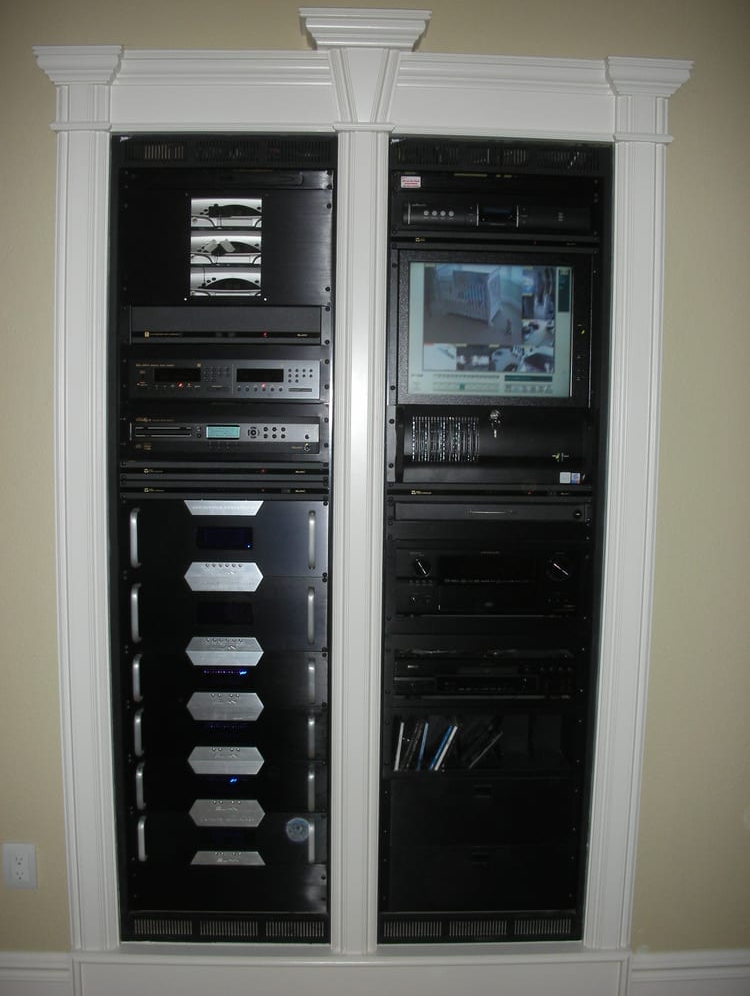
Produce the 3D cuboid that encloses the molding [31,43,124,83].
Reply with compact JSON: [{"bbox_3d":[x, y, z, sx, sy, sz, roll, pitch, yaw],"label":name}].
[{"bbox_3d":[-0.627,-0.919,2.163,0.197,0.068,0.085,1,5,-2],"label":"molding"}]

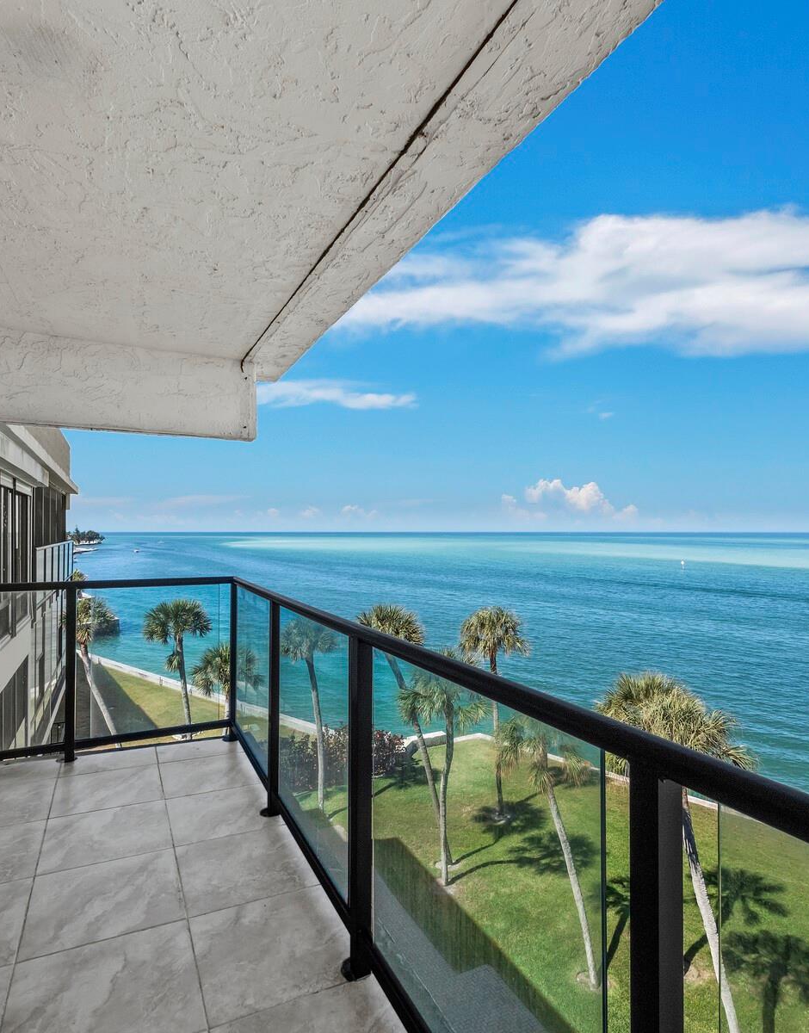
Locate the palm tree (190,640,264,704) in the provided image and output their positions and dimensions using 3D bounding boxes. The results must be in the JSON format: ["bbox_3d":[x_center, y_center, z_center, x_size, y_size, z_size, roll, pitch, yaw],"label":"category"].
[{"bbox_3d":[-9.850,10.529,30.727,4.000,7.310,3.900,0,-2,0],"label":"palm tree"}]

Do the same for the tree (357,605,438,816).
[{"bbox_3d":[0.000,8.722,21.972,4.000,10.450,3.200,0,-2,0],"label":"tree"}]

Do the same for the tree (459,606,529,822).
[{"bbox_3d":[4.350,9.171,26.362,3.400,9.790,3.400,0,-2,0],"label":"tree"}]

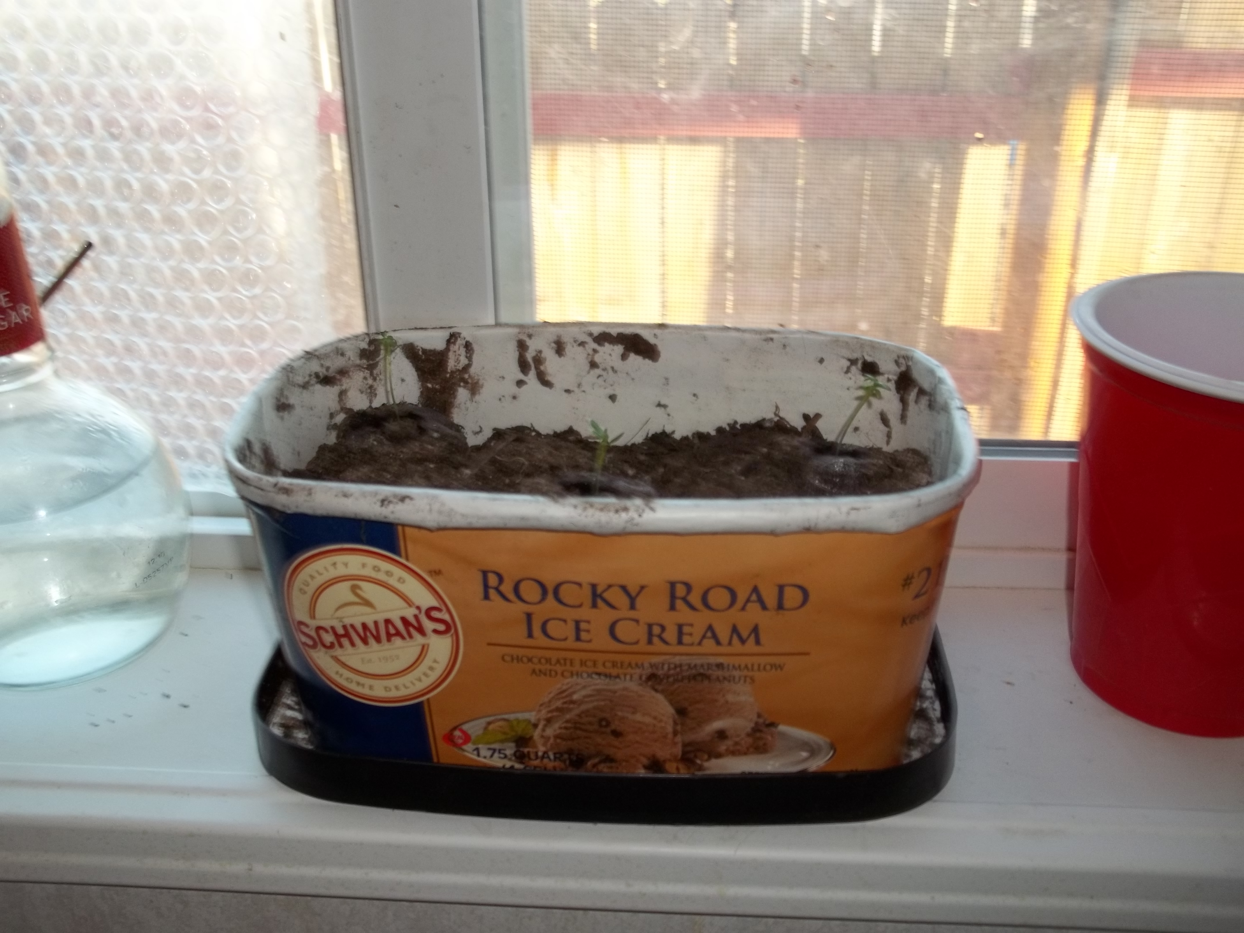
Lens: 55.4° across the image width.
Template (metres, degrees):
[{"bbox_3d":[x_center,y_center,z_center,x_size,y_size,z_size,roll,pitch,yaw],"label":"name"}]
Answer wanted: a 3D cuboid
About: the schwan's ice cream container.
[{"bbox_3d":[-0.004,0.023,0.334,0.187,0.091,0.134,1,24,5],"label":"schwan's ice cream container"}]

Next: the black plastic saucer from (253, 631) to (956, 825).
[{"bbox_3d":[-0.004,0.058,0.356,0.194,0.015,0.127,1,24,4],"label":"black plastic saucer"}]

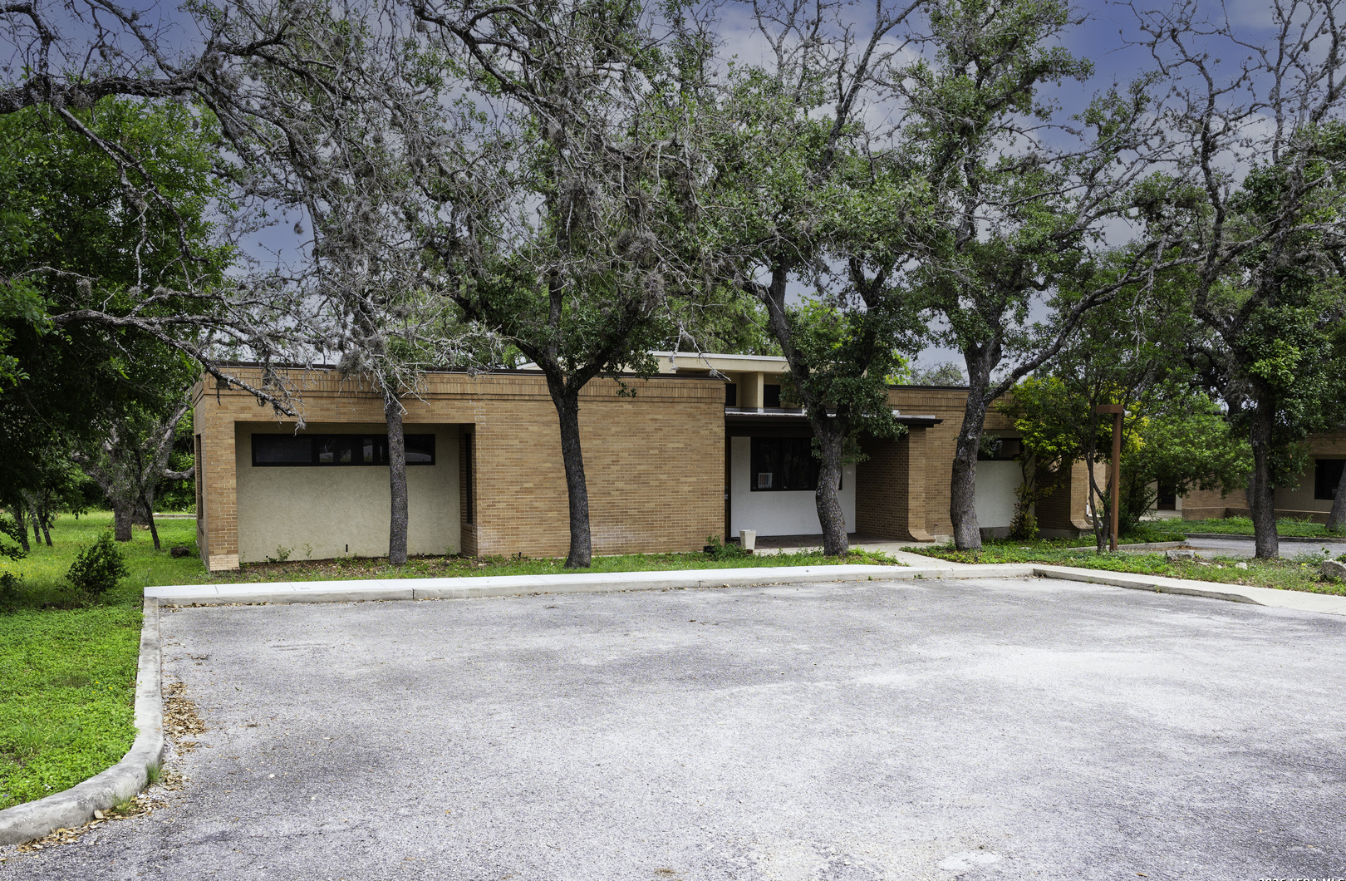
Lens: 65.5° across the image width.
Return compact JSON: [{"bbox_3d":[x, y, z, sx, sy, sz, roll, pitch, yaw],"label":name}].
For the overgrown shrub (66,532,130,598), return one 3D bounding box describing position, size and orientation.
[{"bbox_3d":[-8.790,1.905,16.000,0.880,0.990,0.850,0,0,-29],"label":"overgrown shrub"}]

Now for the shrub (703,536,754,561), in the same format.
[{"bbox_3d":[1.180,2.265,22.100,1.020,0.490,0.750,0,0,0],"label":"shrub"}]

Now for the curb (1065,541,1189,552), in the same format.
[{"bbox_3d":[11.700,2.745,26.900,4.300,0.160,0.180,0,0,-24],"label":"curb"}]

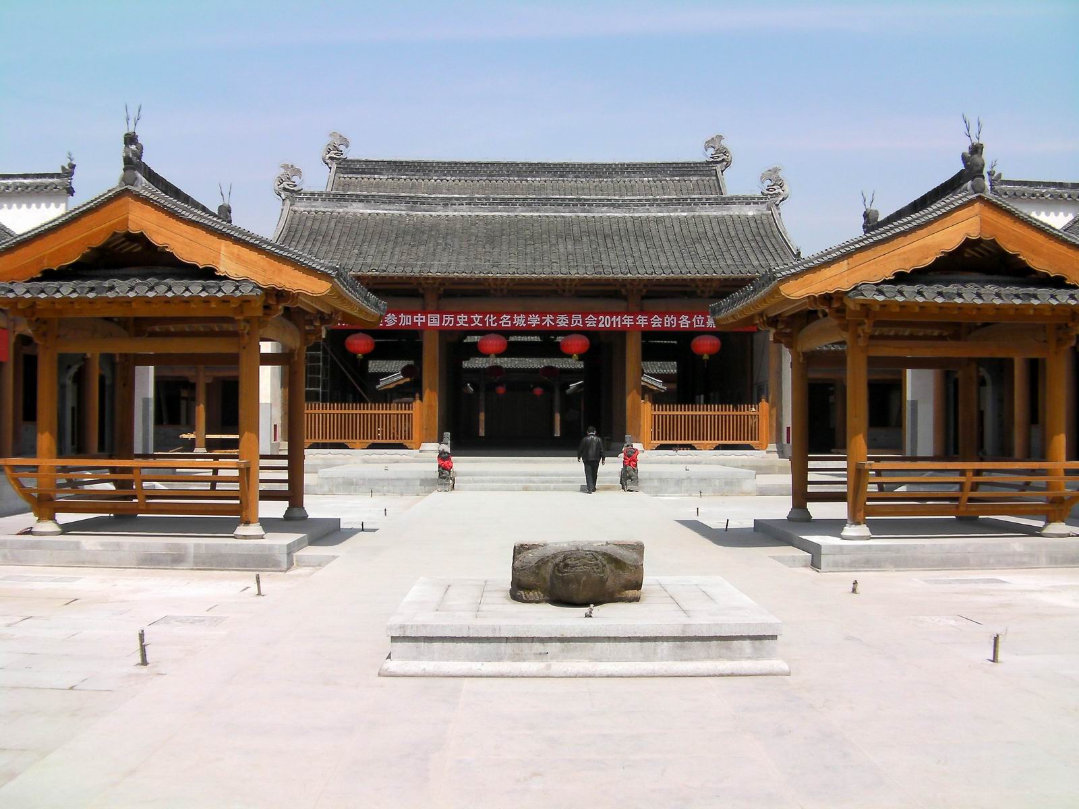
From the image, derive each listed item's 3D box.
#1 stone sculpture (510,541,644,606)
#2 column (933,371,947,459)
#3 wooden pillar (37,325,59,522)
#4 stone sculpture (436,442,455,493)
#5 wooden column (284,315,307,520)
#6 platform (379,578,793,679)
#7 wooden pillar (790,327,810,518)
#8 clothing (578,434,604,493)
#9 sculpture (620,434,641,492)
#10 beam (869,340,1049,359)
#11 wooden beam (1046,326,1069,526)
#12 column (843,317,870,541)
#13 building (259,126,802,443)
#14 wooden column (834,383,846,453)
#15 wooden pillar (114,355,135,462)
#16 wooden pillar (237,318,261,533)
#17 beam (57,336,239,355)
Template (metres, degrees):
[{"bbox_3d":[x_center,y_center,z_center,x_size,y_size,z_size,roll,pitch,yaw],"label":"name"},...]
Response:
[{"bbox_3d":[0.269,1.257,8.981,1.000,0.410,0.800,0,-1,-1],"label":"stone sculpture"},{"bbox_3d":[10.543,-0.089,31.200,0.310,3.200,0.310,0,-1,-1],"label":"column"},{"bbox_3d":[-6.063,0.203,14.600,0.260,2.500,0.260,0,-1,-1],"label":"wooden pillar"},{"bbox_3d":[-2.519,1.687,31.600,0.510,1.280,0.600,0,-1,-1],"label":"stone sculpture"},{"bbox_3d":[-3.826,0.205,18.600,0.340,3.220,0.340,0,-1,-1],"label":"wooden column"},{"bbox_3d":[0.290,1.643,9.070,2.670,0.320,2.670,0,-1,0],"label":"platform"},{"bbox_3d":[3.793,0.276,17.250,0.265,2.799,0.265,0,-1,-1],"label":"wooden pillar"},{"bbox_3d":[1.278,1.455,29.200,0.620,1.430,0.380,0,-1,0],"label":"clothing"},{"bbox_3d":[2.257,1.480,29.500,0.380,1.430,0.520,0,-1,-17],"label":"sculpture"},{"bbox_3d":[5.093,-0.671,14.400,2.200,0.195,0.140,0,-1,-1],"label":"beam"},{"bbox_3d":[6.672,0.245,15.280,0.245,2.580,0.245,0,-1,-1],"label":"wooden beam"},{"bbox_3d":[4.100,0.321,15.300,0.360,2.820,0.360,0,-1,0],"label":"column"},{"bbox_3d":[-0.252,-3.574,44.285,17.700,10.700,11.500,0,-1,-1],"label":"building"},{"bbox_3d":[10.432,0.423,41.000,0.420,2.500,0.420,0,-1,0],"label":"wooden column"},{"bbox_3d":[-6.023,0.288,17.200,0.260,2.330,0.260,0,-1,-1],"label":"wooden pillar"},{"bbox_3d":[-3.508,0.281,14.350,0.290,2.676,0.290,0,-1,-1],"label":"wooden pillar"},{"bbox_3d":[-4.996,-0.752,15.130,2.400,0.210,0.140,0,-1,-1],"label":"beam"}]

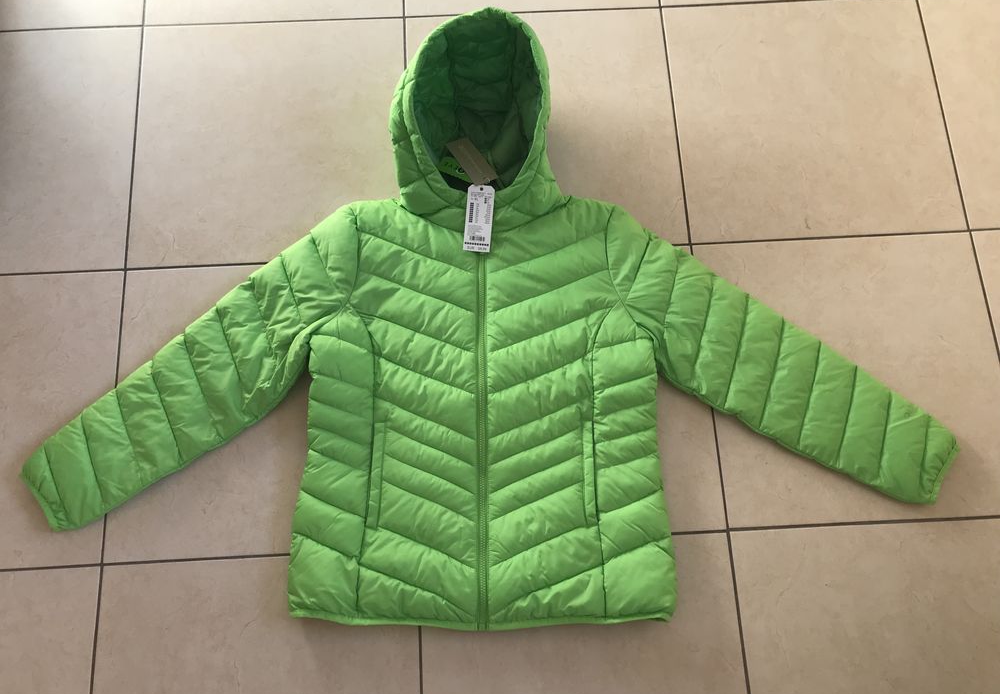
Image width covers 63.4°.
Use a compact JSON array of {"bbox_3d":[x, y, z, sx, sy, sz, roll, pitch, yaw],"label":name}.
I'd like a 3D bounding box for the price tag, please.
[{"bbox_3d":[-0.031,-0.196,1.230,0.040,0.004,0.110,4,74,1],"label":"price tag"}]

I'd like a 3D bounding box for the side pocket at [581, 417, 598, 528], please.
[{"bbox_3d":[0.126,0.178,1.148,0.020,0.015,0.147,-1,74,-1],"label":"side pocket"}]

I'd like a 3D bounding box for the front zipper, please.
[{"bbox_3d":[-0.026,0.113,1.176,0.020,0.015,0.565,0,74,0],"label":"front zipper"}]

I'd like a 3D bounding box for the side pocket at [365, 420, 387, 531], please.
[{"bbox_3d":[-0.174,0.181,1.145,0.020,0.015,0.151,3,74,1],"label":"side pocket"}]

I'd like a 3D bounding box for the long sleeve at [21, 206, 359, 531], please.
[{"bbox_3d":[-0.412,0.036,1.203,0.627,0.070,0.185,-42,78,-11],"label":"long sleeve"}]

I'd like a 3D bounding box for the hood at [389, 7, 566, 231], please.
[{"bbox_3d":[-0.034,-0.350,1.263,0.275,0.170,0.350,0,74,0],"label":"hood"}]

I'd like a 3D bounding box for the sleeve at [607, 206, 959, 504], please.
[{"bbox_3d":[0.380,0.027,1.211,0.635,0.070,0.200,37,77,9],"label":"sleeve"}]

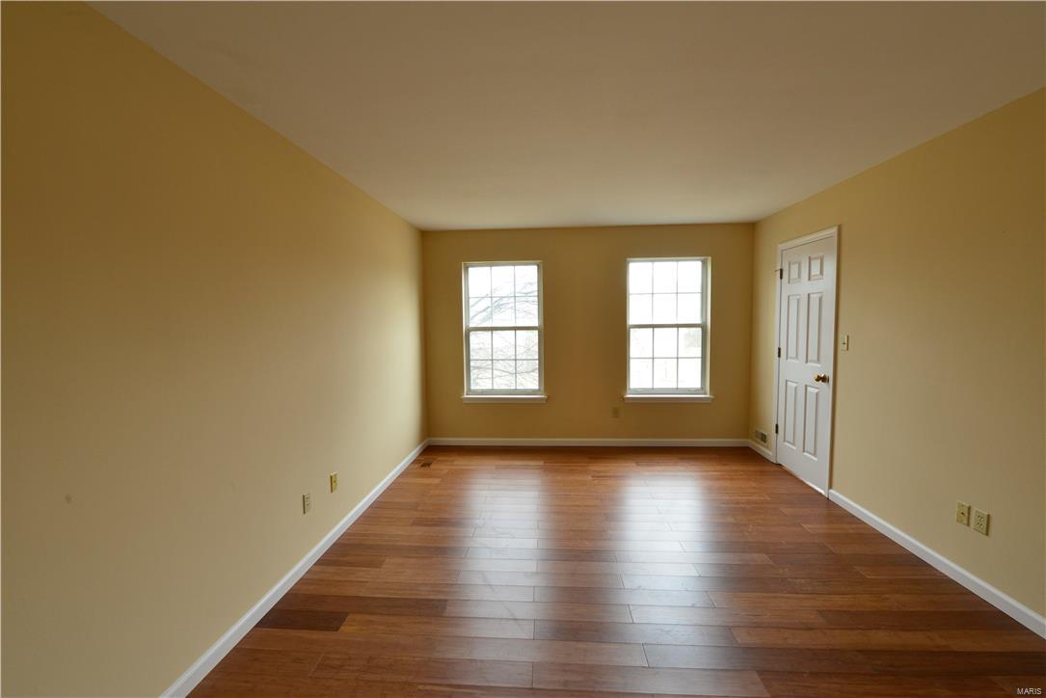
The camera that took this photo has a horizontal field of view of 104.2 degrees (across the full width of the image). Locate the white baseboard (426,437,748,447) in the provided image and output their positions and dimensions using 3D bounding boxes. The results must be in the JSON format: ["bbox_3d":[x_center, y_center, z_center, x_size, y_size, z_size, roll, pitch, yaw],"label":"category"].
[{"bbox_3d":[0.694,1.055,4.599,3.606,0.090,0.020,0,4,4],"label":"white baseboard"}]

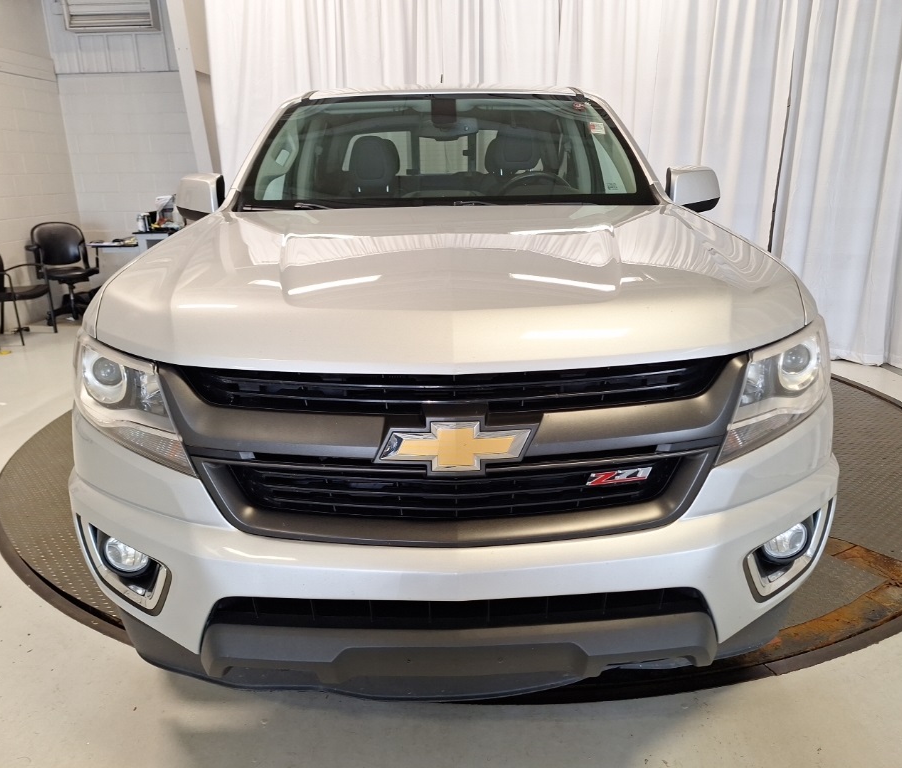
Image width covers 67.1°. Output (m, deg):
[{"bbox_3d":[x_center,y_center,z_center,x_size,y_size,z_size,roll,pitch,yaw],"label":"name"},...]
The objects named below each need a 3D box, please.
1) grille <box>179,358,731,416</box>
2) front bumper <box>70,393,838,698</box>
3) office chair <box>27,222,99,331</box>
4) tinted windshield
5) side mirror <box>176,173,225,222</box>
[{"bbox_3d":[0.005,0.001,1.106,0.930,0.085,0.130,-1,17,0],"label":"grille"},{"bbox_3d":[0.006,0.354,1.393,1.860,0.590,0.560,-1,17,0],"label":"front bumper"},{"bbox_3d":[-3.758,-1.071,6.694,0.660,0.990,0.640,-10,19,-29],"label":"office chair"},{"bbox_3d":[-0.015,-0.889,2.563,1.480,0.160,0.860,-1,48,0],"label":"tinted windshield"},{"bbox_3d":[-0.972,-0.736,2.687,0.220,0.195,0.160,-1,17,0],"label":"side mirror"}]

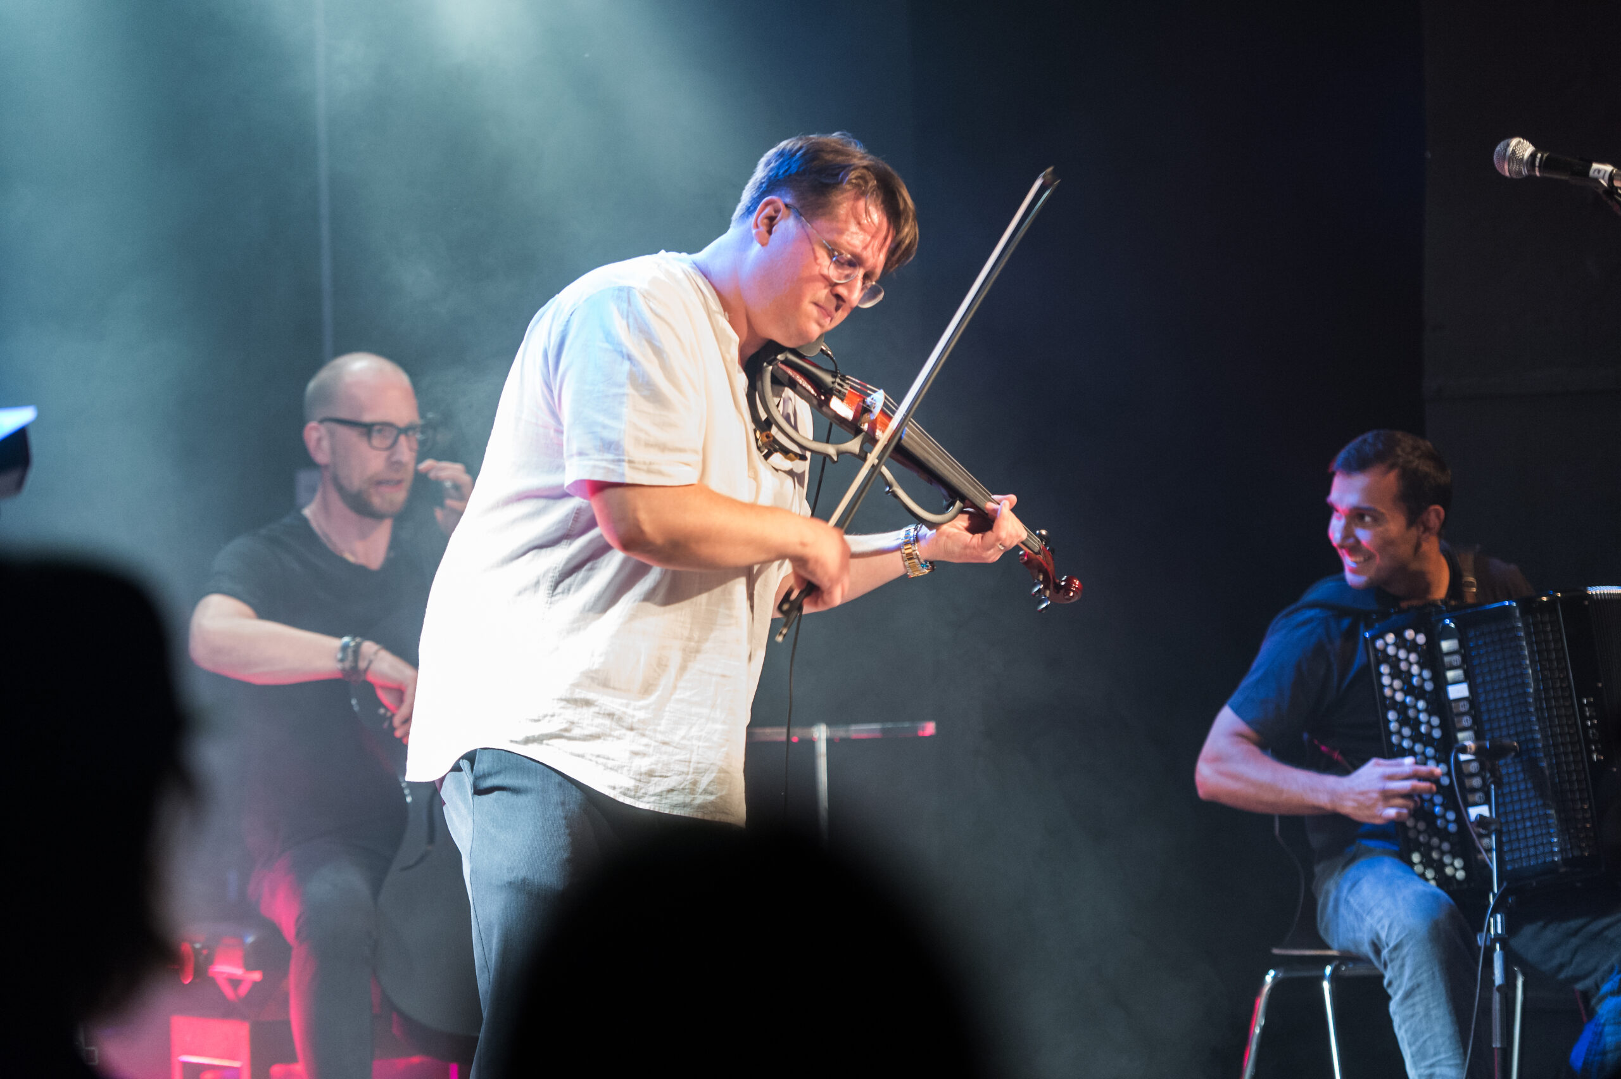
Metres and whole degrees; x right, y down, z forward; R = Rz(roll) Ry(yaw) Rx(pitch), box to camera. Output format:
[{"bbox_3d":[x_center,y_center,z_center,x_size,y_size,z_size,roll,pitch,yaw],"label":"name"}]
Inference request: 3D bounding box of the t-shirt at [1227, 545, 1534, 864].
[{"bbox_3d":[0.929,0.272,8.750,0.490,0.550,0.320,3,-4,-38],"label":"t-shirt"}]

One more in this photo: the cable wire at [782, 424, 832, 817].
[{"bbox_3d":[-0.004,0.104,7.250,0.070,0.560,0.050,0,-3,0],"label":"cable wire"}]

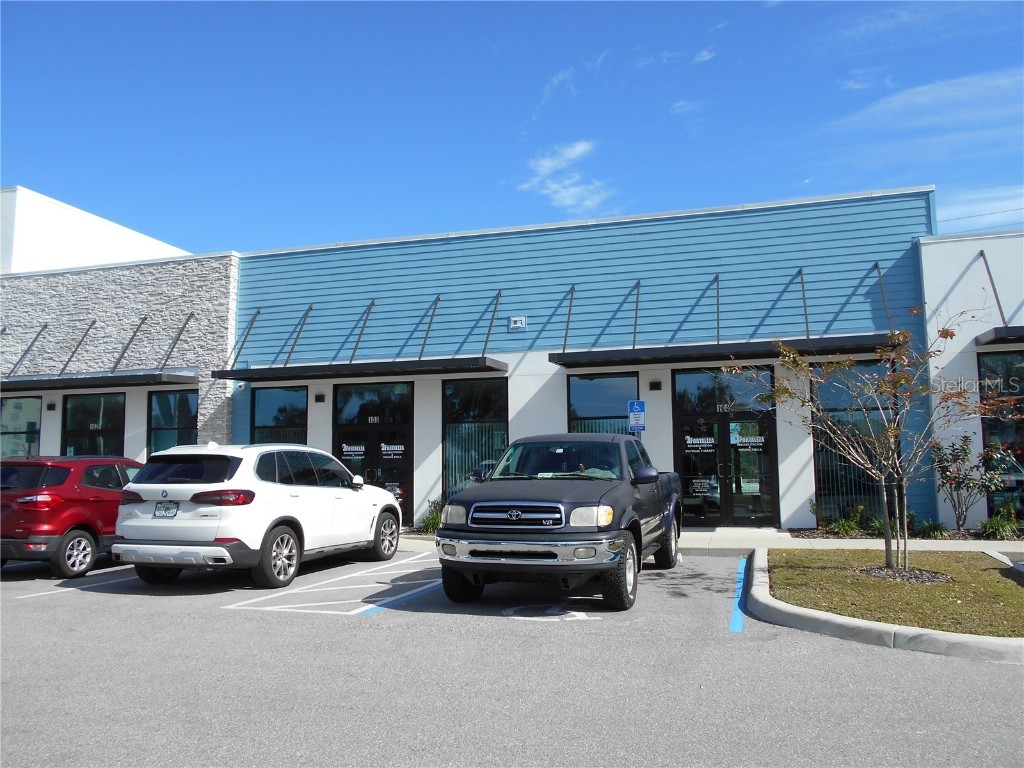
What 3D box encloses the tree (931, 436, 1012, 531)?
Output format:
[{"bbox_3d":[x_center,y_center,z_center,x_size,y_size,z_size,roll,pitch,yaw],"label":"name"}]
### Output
[{"bbox_3d":[8.091,1.752,13.557,1.450,1.642,1.350,-2,-6,15],"label":"tree"}]

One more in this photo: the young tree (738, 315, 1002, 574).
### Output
[{"bbox_3d":[4.388,0.695,9.555,3.100,3.079,2.800,-2,-6,15],"label":"young tree"}]

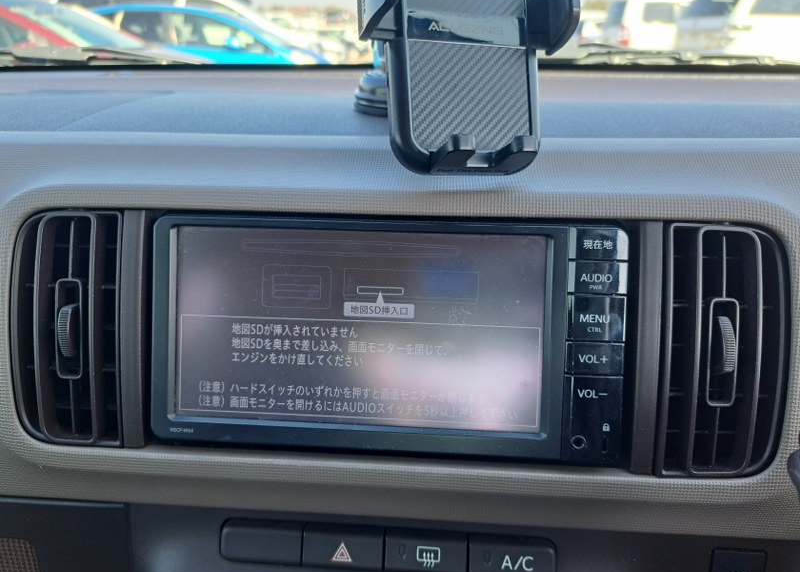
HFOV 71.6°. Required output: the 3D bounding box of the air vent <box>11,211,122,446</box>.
[{"bbox_3d":[-0.144,0.018,0.254,0.051,0.103,0.025,2,1,4],"label":"air vent"}]

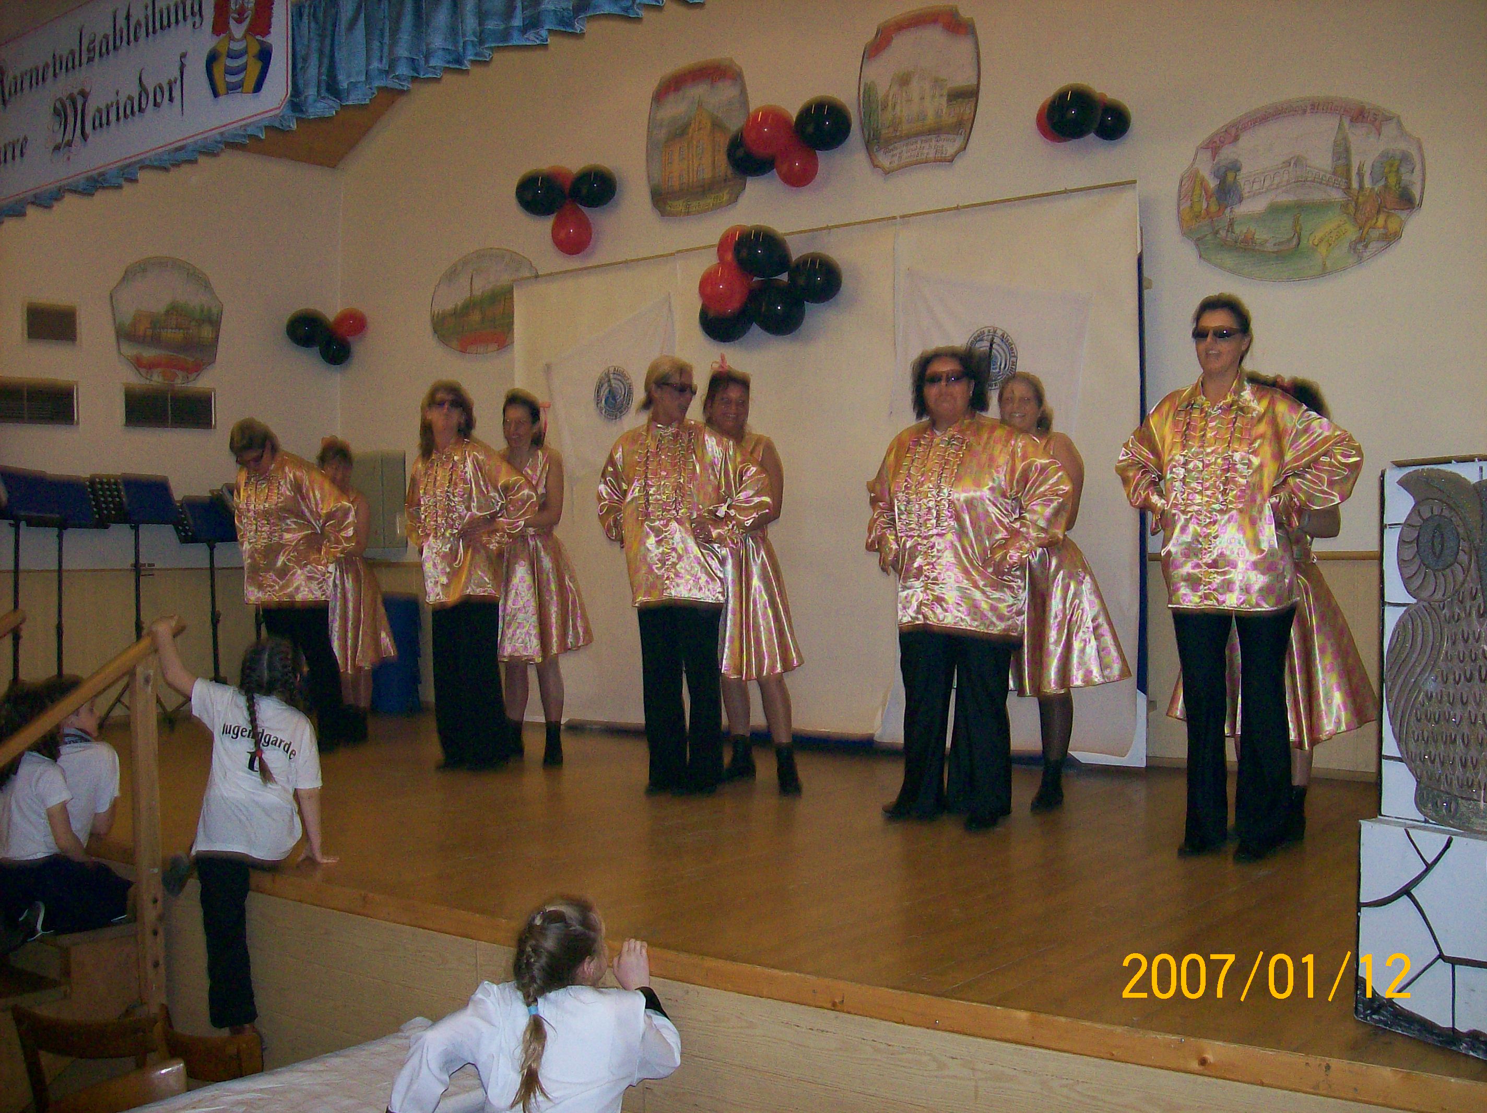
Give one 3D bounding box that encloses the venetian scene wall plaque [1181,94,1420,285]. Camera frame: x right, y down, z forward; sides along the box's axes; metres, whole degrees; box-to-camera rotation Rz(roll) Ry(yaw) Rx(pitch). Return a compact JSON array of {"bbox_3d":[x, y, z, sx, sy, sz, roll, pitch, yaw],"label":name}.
[{"bbox_3d":[2.348,-1.555,6.569,1.028,0.758,0.030,-1,-1,36],"label":"venetian scene wall plaque"}]

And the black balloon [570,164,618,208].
[{"bbox_3d":[-0.817,-2.021,8.424,0.260,0.237,0.247,0,-1,0],"label":"black balloon"}]

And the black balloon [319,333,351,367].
[{"bbox_3d":[-2.581,-1.311,9.770,0.210,0.215,0.220,0,0,0],"label":"black balloon"}]

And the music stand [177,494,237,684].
[{"bbox_3d":[-3.132,0.314,9.146,0.520,1.365,0.500,0,-1,-35],"label":"music stand"}]

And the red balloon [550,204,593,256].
[{"bbox_3d":[-0.963,-1.840,8.660,0.230,0.300,0.230,0,0,0],"label":"red balloon"}]

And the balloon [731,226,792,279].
[{"bbox_3d":[0.089,-1.499,7.623,0.281,0.264,0.264,0,-1,0],"label":"balloon"}]

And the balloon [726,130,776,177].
[{"bbox_3d":[0.039,-2.064,7.900,0.250,0.250,0.250,0,0,0],"label":"balloon"}]

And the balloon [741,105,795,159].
[{"bbox_3d":[0.124,-2.103,7.651,0.259,0.259,0.253,0,-1,0],"label":"balloon"}]

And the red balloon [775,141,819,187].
[{"bbox_3d":[0.266,-1.954,7.700,0.230,0.235,0.250,0,0,0],"label":"red balloon"}]

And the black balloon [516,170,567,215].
[{"bbox_3d":[-1.131,-2.032,8.649,0.286,0.260,0.267,0,-1,0],"label":"black balloon"}]

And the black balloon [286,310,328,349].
[{"bbox_3d":[-2.883,-1.499,10.200,0.284,0.265,0.276,0,-1,0],"label":"black balloon"}]

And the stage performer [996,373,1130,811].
[{"bbox_3d":[1.104,0.116,5.660,0.580,1.600,0.560,0,0,37],"label":"stage performer"}]

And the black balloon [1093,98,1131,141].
[{"bbox_3d":[1.603,-1.911,6.761,0.183,0.188,0.183,-1,-1,36],"label":"black balloon"}]

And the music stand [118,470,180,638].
[{"bbox_3d":[-3.313,0.248,8.450,0.490,1.390,0.450,0,0,-30],"label":"music stand"}]

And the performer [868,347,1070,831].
[{"bbox_3d":[0.790,0.090,5.469,0.630,1.655,0.450,0,-1,27],"label":"performer"}]

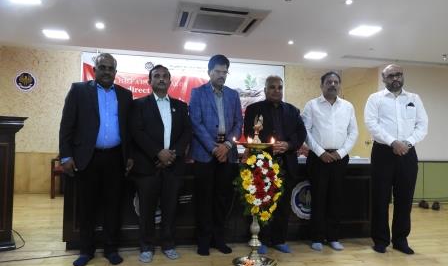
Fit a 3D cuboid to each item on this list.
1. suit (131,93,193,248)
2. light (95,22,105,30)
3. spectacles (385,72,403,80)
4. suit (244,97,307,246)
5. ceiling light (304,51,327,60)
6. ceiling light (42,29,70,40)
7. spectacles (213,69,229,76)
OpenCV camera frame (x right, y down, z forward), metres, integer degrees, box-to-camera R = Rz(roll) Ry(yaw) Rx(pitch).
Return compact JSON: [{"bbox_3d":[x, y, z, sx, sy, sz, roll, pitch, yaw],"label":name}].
[{"bbox_3d":[-0.524,0.318,2.993,0.470,1.240,0.300,2,-1,-14],"label":"suit"},{"bbox_3d":[-1.675,-1.450,4.907,0.130,0.030,0.130,2,-1,-12],"label":"light"},{"bbox_3d":[1.569,-0.531,3.345,0.145,0.045,0.145,1,2,0],"label":"spectacles"},{"bbox_3d":[0.466,0.353,3.279,0.480,1.230,0.300,2,-1,-14],"label":"suit"},{"bbox_3d":[1.610,-1.351,6.340,0.310,0.030,0.310,2,-1,-12],"label":"ceiling light"},{"bbox_3d":[-2.488,-1.460,5.383,0.310,0.030,0.310,2,-1,-12],"label":"ceiling light"},{"bbox_3d":[-0.030,-0.515,3.101,0.140,0.045,0.140,2,14,-22],"label":"spectacles"}]

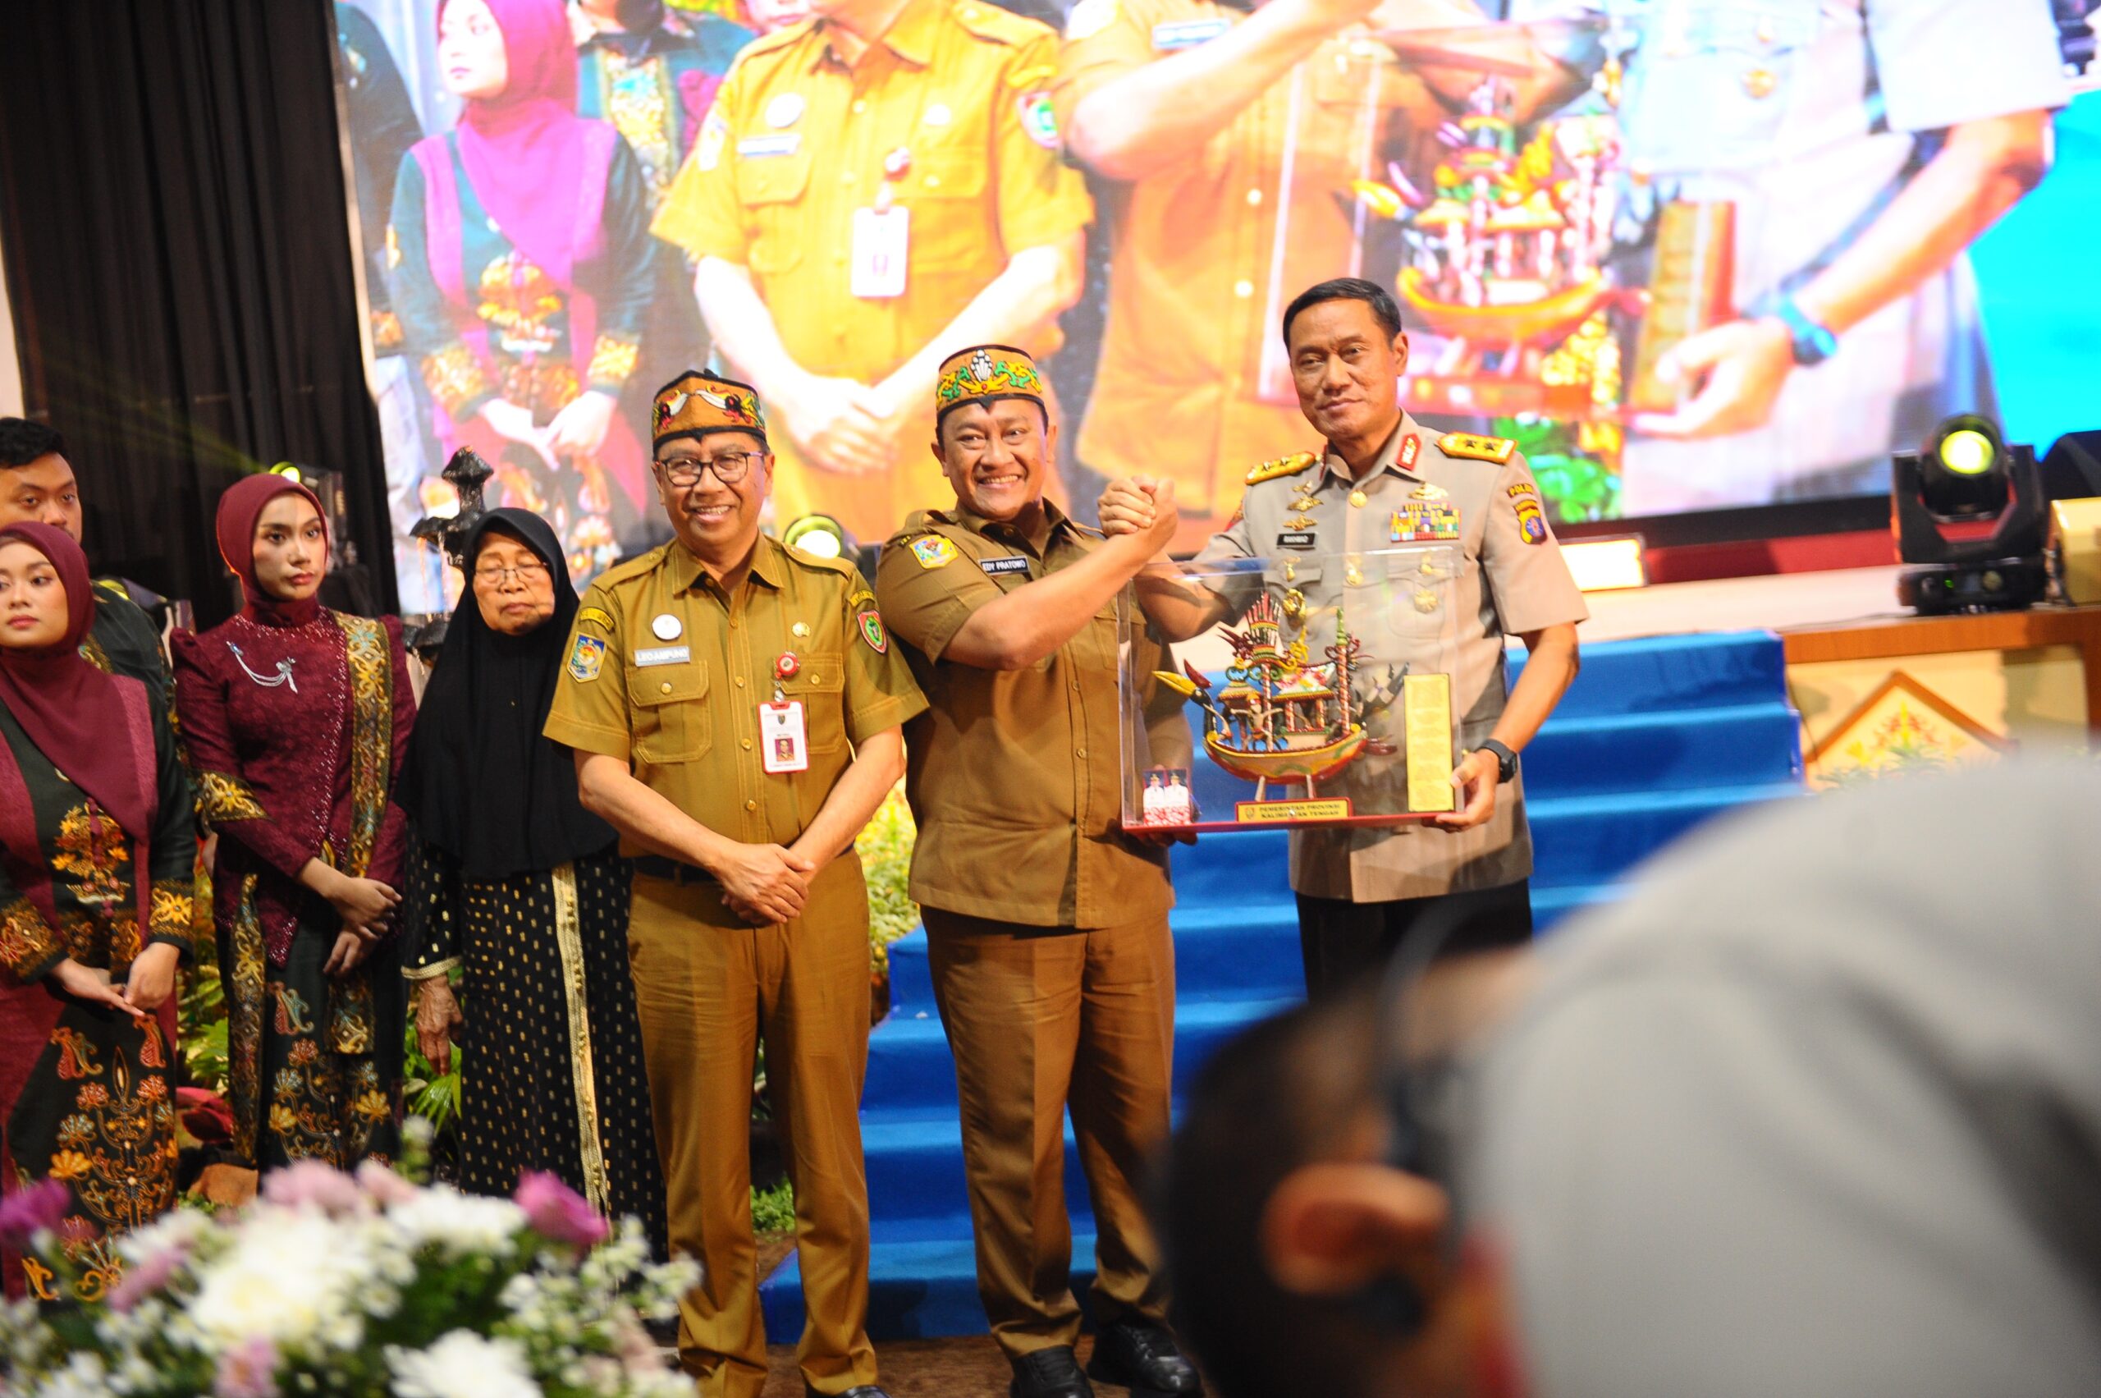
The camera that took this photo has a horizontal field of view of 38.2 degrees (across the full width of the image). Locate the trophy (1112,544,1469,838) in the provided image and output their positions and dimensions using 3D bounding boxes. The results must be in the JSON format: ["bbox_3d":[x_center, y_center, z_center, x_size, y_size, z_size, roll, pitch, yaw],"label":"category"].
[{"bbox_3d":[0.374,-0.011,4.680,0.515,0.400,0.250,-2,2,-5],"label":"trophy"}]

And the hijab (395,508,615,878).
[{"bbox_3d":[-0.933,-0.007,5.250,0.400,0.650,0.340,-6,3,-18],"label":"hijab"}]

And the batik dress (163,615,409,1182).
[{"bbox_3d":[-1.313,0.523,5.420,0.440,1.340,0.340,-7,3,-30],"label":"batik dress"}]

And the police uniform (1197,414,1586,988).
[{"bbox_3d":[0.582,0.291,4.920,0.580,1.430,0.420,-4,3,22],"label":"police uniform"}]

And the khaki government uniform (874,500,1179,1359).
[{"bbox_3d":[-0.025,0.379,4.950,0.500,1.410,0.400,-6,3,-18],"label":"khaki government uniform"}]

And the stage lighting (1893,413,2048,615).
[{"bbox_3d":[2.184,-0.438,7.200,0.340,0.460,0.300,-5,3,12],"label":"stage lighting"}]

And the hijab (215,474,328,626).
[{"bbox_3d":[-1.384,-0.264,5.400,0.200,0.270,0.240,-7,3,-36],"label":"hijab"}]

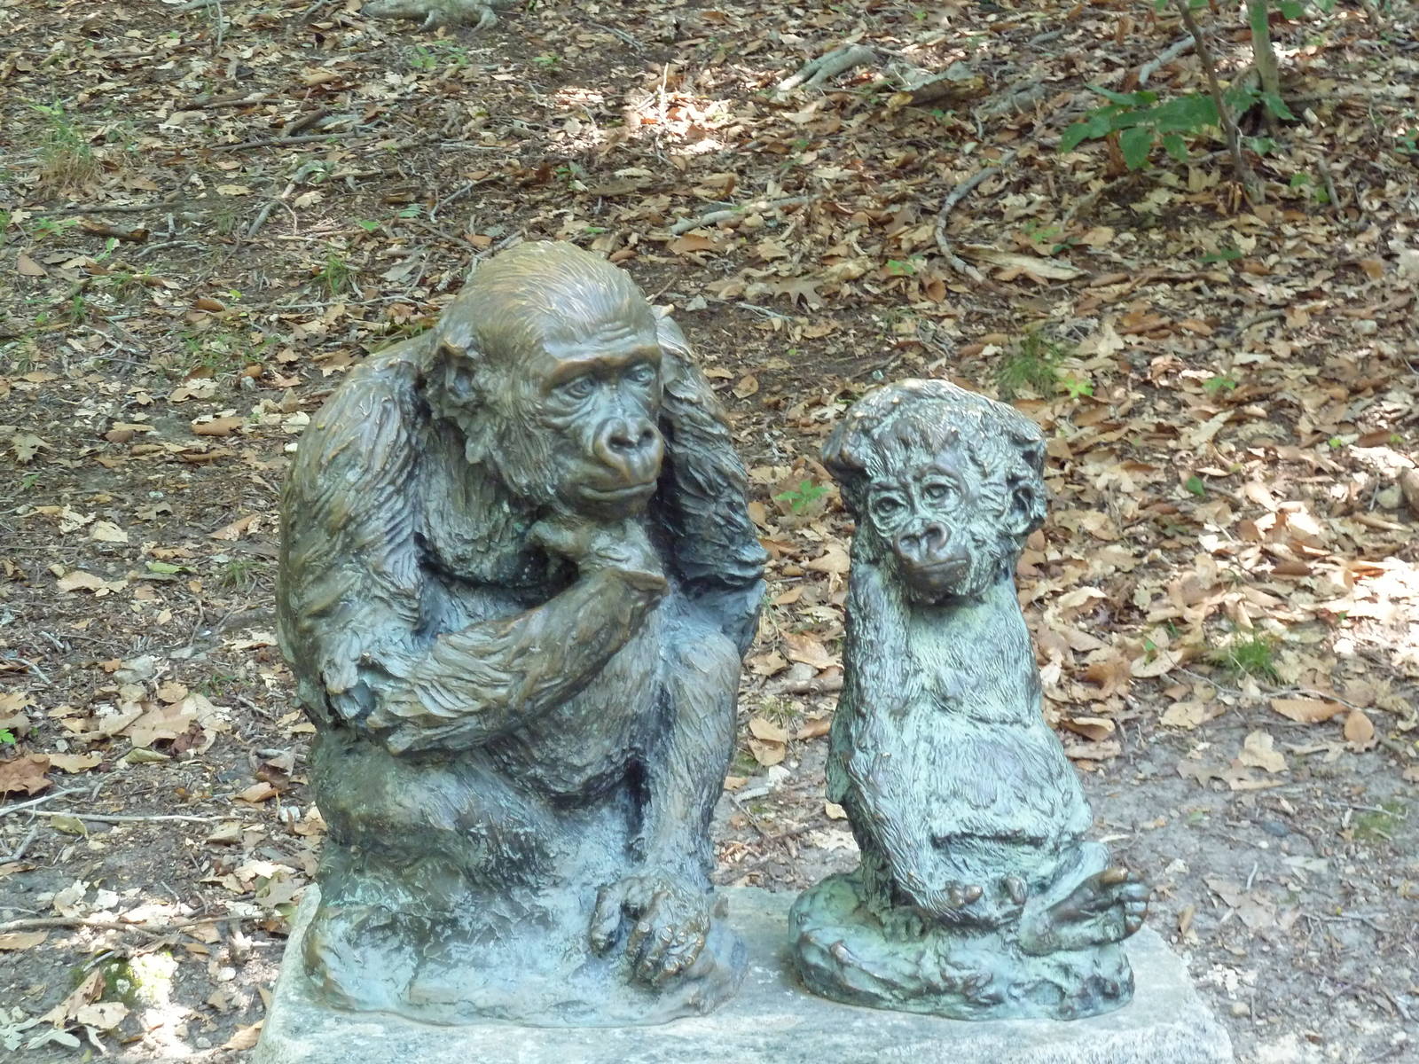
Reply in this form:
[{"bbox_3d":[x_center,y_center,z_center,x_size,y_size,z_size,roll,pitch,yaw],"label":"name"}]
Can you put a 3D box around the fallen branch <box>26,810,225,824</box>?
[{"bbox_3d":[-0.942,0.458,4.754,0.325,0.018,0.030,1,15,5],"label":"fallen branch"}]

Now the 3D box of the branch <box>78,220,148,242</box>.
[{"bbox_3d":[-1.213,-0.610,5.997,0.150,0.024,0.027,8,24,18],"label":"branch"}]

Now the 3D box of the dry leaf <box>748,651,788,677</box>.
[{"bbox_3d":[0.098,0.224,5.000,0.068,0.020,0.055,0,23,0],"label":"dry leaf"}]

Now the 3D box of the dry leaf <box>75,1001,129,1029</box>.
[{"bbox_3d":[-0.928,0.739,4.512,0.079,0.016,0.055,2,20,5],"label":"dry leaf"}]

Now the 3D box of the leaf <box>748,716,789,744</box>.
[{"bbox_3d":[0.102,0.341,5.085,0.075,0.028,0.060,0,15,0],"label":"leaf"}]

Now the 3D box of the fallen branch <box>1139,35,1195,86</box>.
[{"bbox_3d":[1.389,-1.431,8.964,0.040,0.035,0.400,14,29,27],"label":"fallen branch"}]

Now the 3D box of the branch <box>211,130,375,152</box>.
[{"bbox_3d":[-0.942,-0.884,6.669,0.375,0.017,0.024,-7,23,-17],"label":"branch"}]

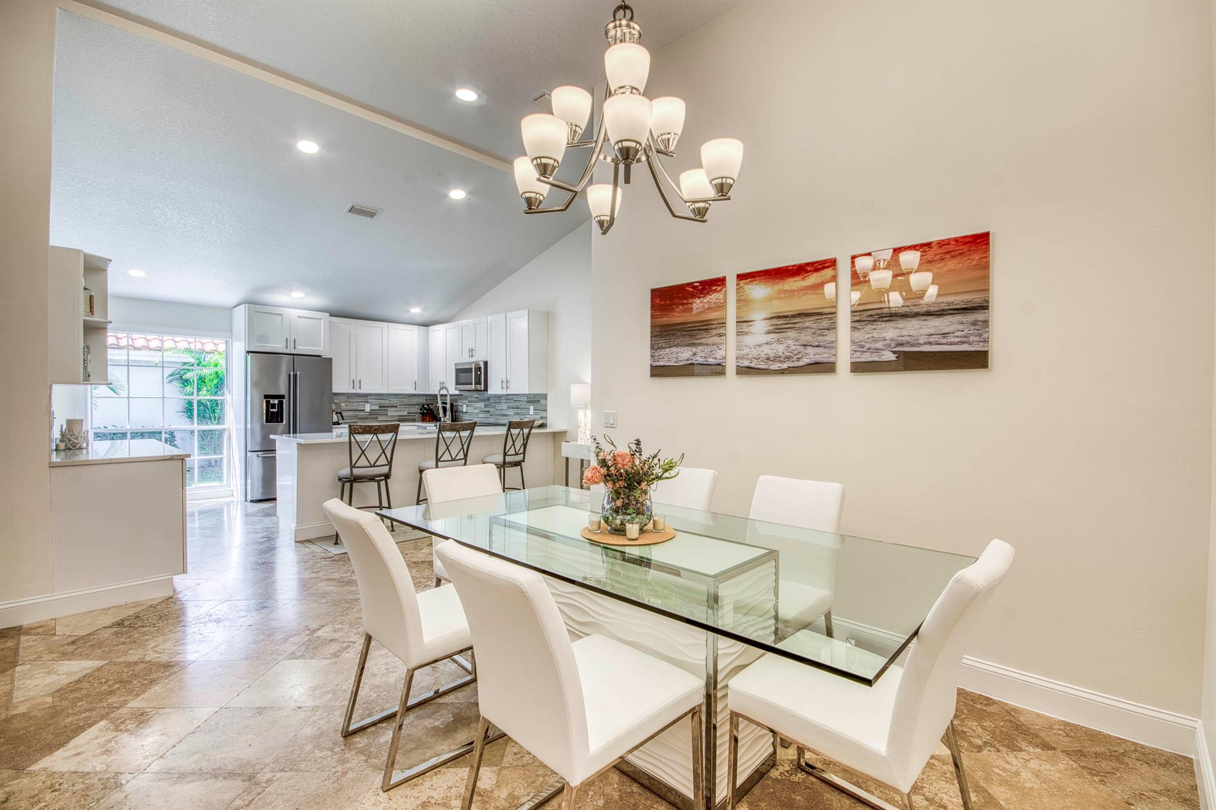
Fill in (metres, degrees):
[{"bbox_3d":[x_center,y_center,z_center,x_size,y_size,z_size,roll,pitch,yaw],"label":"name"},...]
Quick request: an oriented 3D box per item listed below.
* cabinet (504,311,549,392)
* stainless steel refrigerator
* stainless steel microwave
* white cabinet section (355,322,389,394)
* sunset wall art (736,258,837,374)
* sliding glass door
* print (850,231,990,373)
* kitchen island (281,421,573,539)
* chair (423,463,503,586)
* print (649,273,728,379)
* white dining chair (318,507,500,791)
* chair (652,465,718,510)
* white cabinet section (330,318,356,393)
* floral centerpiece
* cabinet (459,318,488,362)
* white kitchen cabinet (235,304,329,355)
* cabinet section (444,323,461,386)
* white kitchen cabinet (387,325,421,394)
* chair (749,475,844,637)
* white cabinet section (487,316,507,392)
[{"bbox_3d":[-1.072,-0.678,6.680,0.477,1.065,0.330,1,1,43],"label":"cabinet"},{"bbox_3d":[-4.261,0.288,6.675,0.740,1.800,0.925,1,1,43],"label":"stainless steel refrigerator"},{"bbox_3d":[-1.938,-0.421,7.728,0.752,0.422,0.406,1,0,41],"label":"stainless steel microwave"},{"bbox_3d":[-3.590,-0.708,7.595,0.320,1.067,0.457,1,1,42],"label":"white cabinet section"},{"bbox_3d":[0.961,-0.468,2.795,0.575,0.600,0.026,1,0,41],"label":"sunset wall art"},{"bbox_3d":[-5.291,0.109,6.062,0.090,1.890,1.240,1,1,43],"label":"sliding glass door"},{"bbox_3d":[1.440,-0.459,2.380,0.575,0.600,0.026,1,0,41],"label":"print"},{"bbox_3d":[-1.904,0.769,5.856,0.930,0.920,3.210,1,0,41],"label":"kitchen island"},{"bbox_3d":[-0.608,0.801,2.655,0.620,0.900,0.455,1,0,41],"label":"chair"},{"bbox_3d":[0.510,-0.484,3.273,0.585,0.605,0.030,1,1,41],"label":"print"},{"bbox_3d":[-0.692,0.813,1.967,0.440,0.905,0.650,1,1,43],"label":"white dining chair"},{"bbox_3d":[0.251,0.814,2.784,0.440,0.905,0.650,1,1,43],"label":"chair"},{"bbox_3d":[-3.894,-0.708,7.259,0.320,1.067,0.449,1,1,42],"label":"white cabinet section"},{"bbox_3d":[0.095,0.314,1.950,0.365,0.375,0.320,1,0,0],"label":"floral centerpiece"},{"bbox_3d":[-1.822,-0.926,7.377,0.765,0.585,0.330,1,1,43],"label":"cabinet"},{"bbox_3d":[-4.418,-0.971,6.883,0.627,0.580,0.969,1,0,41],"label":"white kitchen cabinet"},{"bbox_3d":[-2.259,-0.697,7.785,0.405,1.067,0.320,1,1,42],"label":"cabinet section"},{"bbox_3d":[-3.409,-0.737,8.276,0.334,1.100,0.551,1,0,41],"label":"white kitchen cabinet"},{"bbox_3d":[0.754,0.823,2.297,0.440,0.905,0.650,1,1,43],"label":"chair"},{"bbox_3d":[-1.398,-0.683,7.003,0.420,1.067,0.320,1,1,42],"label":"white cabinet section"}]

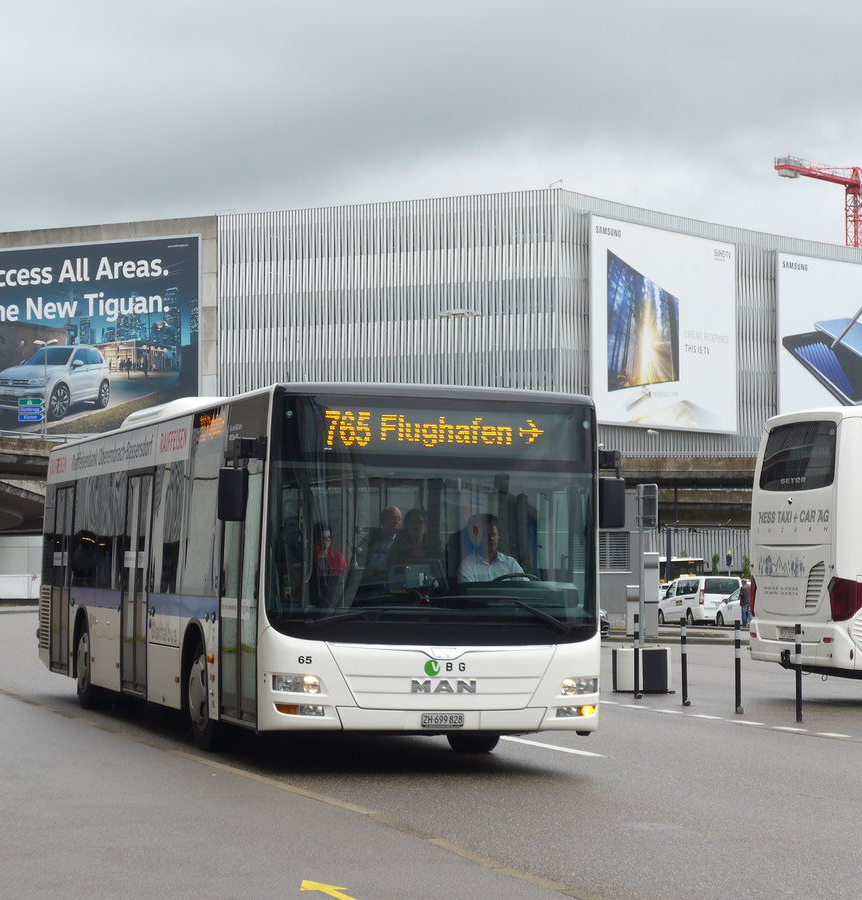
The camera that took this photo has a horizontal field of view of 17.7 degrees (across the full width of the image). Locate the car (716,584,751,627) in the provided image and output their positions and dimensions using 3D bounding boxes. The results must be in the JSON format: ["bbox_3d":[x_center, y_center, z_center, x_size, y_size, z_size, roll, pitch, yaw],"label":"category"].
[{"bbox_3d":[12.480,6.010,107.000,1.780,1.580,4.200,1,-3,-18],"label":"car"}]

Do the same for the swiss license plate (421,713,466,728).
[{"bbox_3d":[0.085,1.884,19.330,0.305,0.088,0.020,2,-3,-16],"label":"swiss license plate"}]

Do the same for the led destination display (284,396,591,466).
[{"bbox_3d":[0.046,-0.127,19.590,2.150,0.430,0.150,2,-3,-16],"label":"led destination display"}]

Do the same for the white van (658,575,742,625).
[{"bbox_3d":[11.070,6.230,114.600,1.920,1.950,4.950,1,-3,-18],"label":"white van"}]

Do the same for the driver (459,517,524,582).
[{"bbox_3d":[0.475,1.080,20.820,0.550,1.220,0.750,2,-3,-16],"label":"driver"}]

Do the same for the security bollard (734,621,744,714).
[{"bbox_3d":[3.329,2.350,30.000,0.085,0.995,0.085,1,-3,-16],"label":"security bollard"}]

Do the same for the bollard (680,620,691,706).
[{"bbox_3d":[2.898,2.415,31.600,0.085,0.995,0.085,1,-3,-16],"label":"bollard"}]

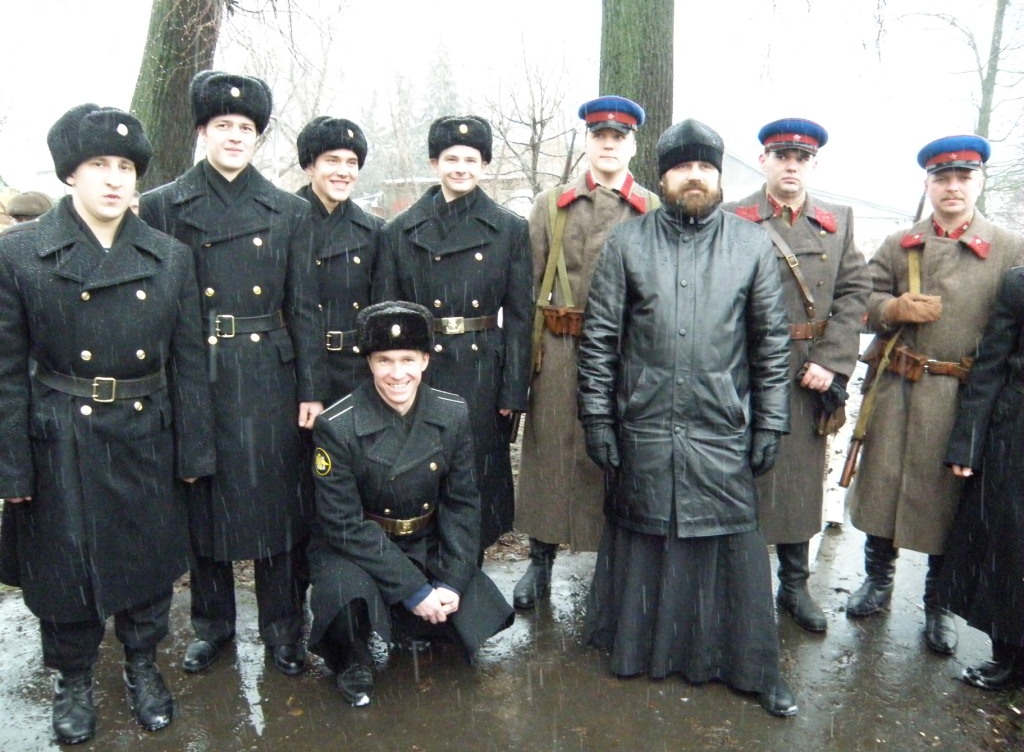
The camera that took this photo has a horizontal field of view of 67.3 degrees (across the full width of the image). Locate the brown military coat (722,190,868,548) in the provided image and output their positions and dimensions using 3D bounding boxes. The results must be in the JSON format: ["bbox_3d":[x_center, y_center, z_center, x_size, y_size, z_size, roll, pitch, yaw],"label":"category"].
[{"bbox_3d":[1.011,-0.019,2.793,0.560,1.300,0.400,3,10,15],"label":"brown military coat"}]

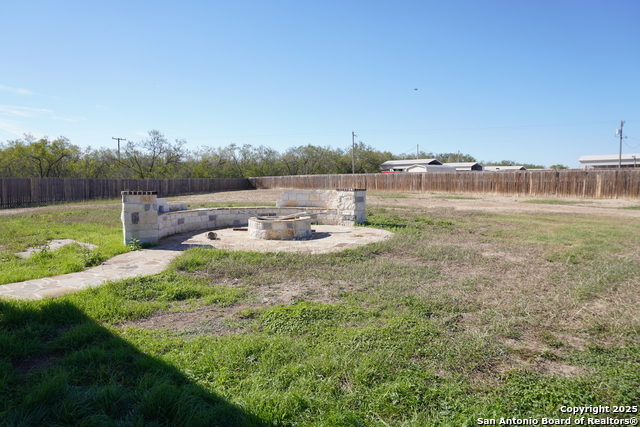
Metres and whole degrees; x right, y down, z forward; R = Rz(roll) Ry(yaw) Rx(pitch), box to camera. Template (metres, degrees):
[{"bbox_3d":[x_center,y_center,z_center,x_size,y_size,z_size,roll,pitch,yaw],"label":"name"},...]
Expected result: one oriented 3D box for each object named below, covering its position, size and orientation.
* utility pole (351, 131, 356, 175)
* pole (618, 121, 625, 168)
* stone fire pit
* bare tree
[{"bbox_3d":[5.967,-9.597,75.617,0.350,9.930,0.350,0,4,0],"label":"utility pole"},{"bbox_3d":[46.557,-9.367,65.622,0.350,9.790,0.350,0,4,0],"label":"pole"},{"bbox_3d":[-1.018,0.354,10.980,1.620,0.460,1.620,0,4,0],"label":"stone fire pit"},{"bbox_3d":[-22.509,-6.888,56.679,9.200,8.320,8.500,0,4,0],"label":"bare tree"}]

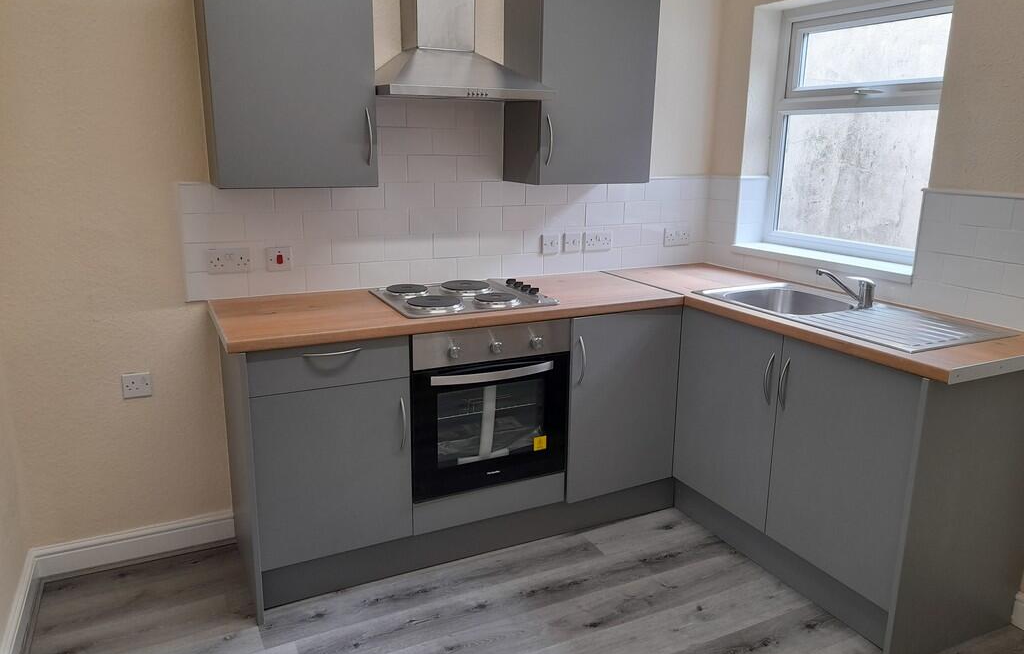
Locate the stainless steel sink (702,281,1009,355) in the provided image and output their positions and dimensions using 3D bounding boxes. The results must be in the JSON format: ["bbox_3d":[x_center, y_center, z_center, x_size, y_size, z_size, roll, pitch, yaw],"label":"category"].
[{"bbox_3d":[1.133,0.016,2.586,0.505,0.150,0.935,-6,16,-26],"label":"stainless steel sink"}]

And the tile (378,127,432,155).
[{"bbox_3d":[-0.398,-0.704,2.812,0.200,0.100,0.009,-6,17,-25],"label":"tile"}]

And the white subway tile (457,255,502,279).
[{"bbox_3d":[-0.133,-0.245,3.065,0.200,0.100,0.010,-6,15,-26],"label":"white subway tile"}]

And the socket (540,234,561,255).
[{"bbox_3d":[0.168,-0.354,3.167,0.084,0.084,0.015,-6,15,-26],"label":"socket"}]

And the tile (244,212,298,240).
[{"bbox_3d":[-0.857,-0.363,2.666,0.200,0.100,0.010,-6,15,-26],"label":"tile"}]

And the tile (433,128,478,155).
[{"bbox_3d":[-0.219,-0.724,2.900,0.200,0.100,0.010,-6,15,-26],"label":"tile"}]

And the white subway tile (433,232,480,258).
[{"bbox_3d":[-0.224,-0.333,2.996,0.200,0.100,0.010,-6,15,-26],"label":"white subway tile"}]

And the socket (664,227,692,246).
[{"bbox_3d":[0.781,-0.423,3.472,0.146,0.086,0.012,-6,15,-26],"label":"socket"}]

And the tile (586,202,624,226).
[{"bbox_3d":[0.413,-0.500,3.276,0.200,0.100,0.010,-6,15,-25],"label":"tile"}]

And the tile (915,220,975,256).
[{"bbox_3d":[1.463,-0.293,2.485,0.010,0.099,0.196,-6,15,-25],"label":"tile"}]

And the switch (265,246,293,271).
[{"bbox_3d":[-0.844,-0.246,2.680,0.086,0.086,0.012,-6,15,-26],"label":"switch"}]

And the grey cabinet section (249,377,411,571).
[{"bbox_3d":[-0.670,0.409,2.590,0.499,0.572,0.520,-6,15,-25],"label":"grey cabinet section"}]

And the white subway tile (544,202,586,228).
[{"bbox_3d":[0.232,-0.480,3.189,0.200,0.100,0.010,-6,15,-25],"label":"white subway tile"}]

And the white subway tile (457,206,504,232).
[{"bbox_3d":[-0.129,-0.440,3.018,0.200,0.100,0.010,-6,15,-26],"label":"white subway tile"}]

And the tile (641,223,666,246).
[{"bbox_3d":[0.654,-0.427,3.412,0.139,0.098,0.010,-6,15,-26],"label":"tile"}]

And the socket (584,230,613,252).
[{"bbox_3d":[0.381,-0.381,3.269,0.142,0.084,0.015,-6,15,-26],"label":"socket"}]

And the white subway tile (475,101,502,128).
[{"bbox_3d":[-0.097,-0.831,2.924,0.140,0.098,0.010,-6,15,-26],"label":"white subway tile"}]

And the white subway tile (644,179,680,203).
[{"bbox_3d":[0.691,-0.628,3.385,0.200,0.100,0.010,-6,15,-25],"label":"white subway tile"}]

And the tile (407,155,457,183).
[{"bbox_3d":[-0.309,-0.617,2.881,0.200,0.100,0.009,-6,17,-25],"label":"tile"}]

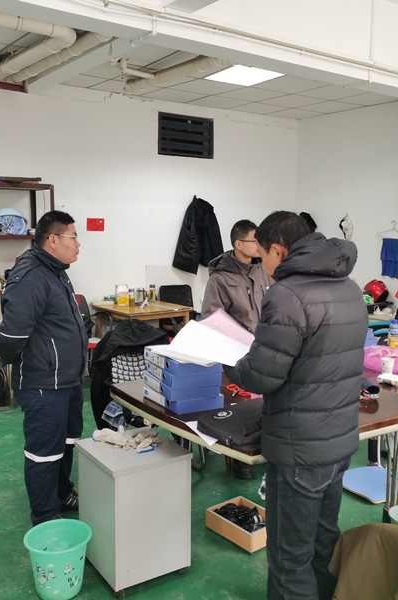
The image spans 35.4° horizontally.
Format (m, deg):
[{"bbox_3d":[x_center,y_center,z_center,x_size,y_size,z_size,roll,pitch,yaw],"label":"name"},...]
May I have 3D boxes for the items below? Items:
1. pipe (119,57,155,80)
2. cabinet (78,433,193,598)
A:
[{"bbox_3d":[-0.515,-1.980,5.370,0.380,0.110,0.070,-5,8,-36],"label":"pipe"},{"bbox_3d":[-0.317,0.993,2.996,0.400,0.590,0.450,-4,8,-33],"label":"cabinet"}]

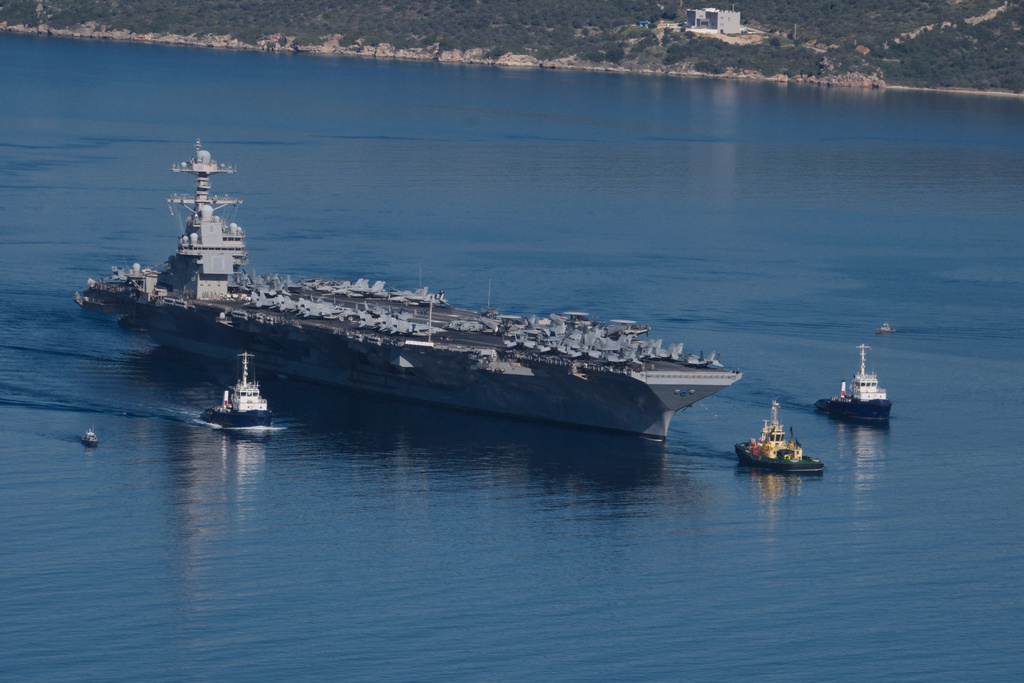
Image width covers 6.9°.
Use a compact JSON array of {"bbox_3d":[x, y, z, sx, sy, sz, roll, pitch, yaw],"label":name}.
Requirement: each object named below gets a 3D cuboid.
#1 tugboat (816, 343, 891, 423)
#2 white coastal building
[{"bbox_3d":[96.799,10.857,2412.304,10.200,20.200,29.500,0,5,-30],"label":"tugboat"},{"bbox_3d":[120.364,-190.606,5080.000,21.500,13.800,24.500,5,5,32],"label":"white coastal building"}]

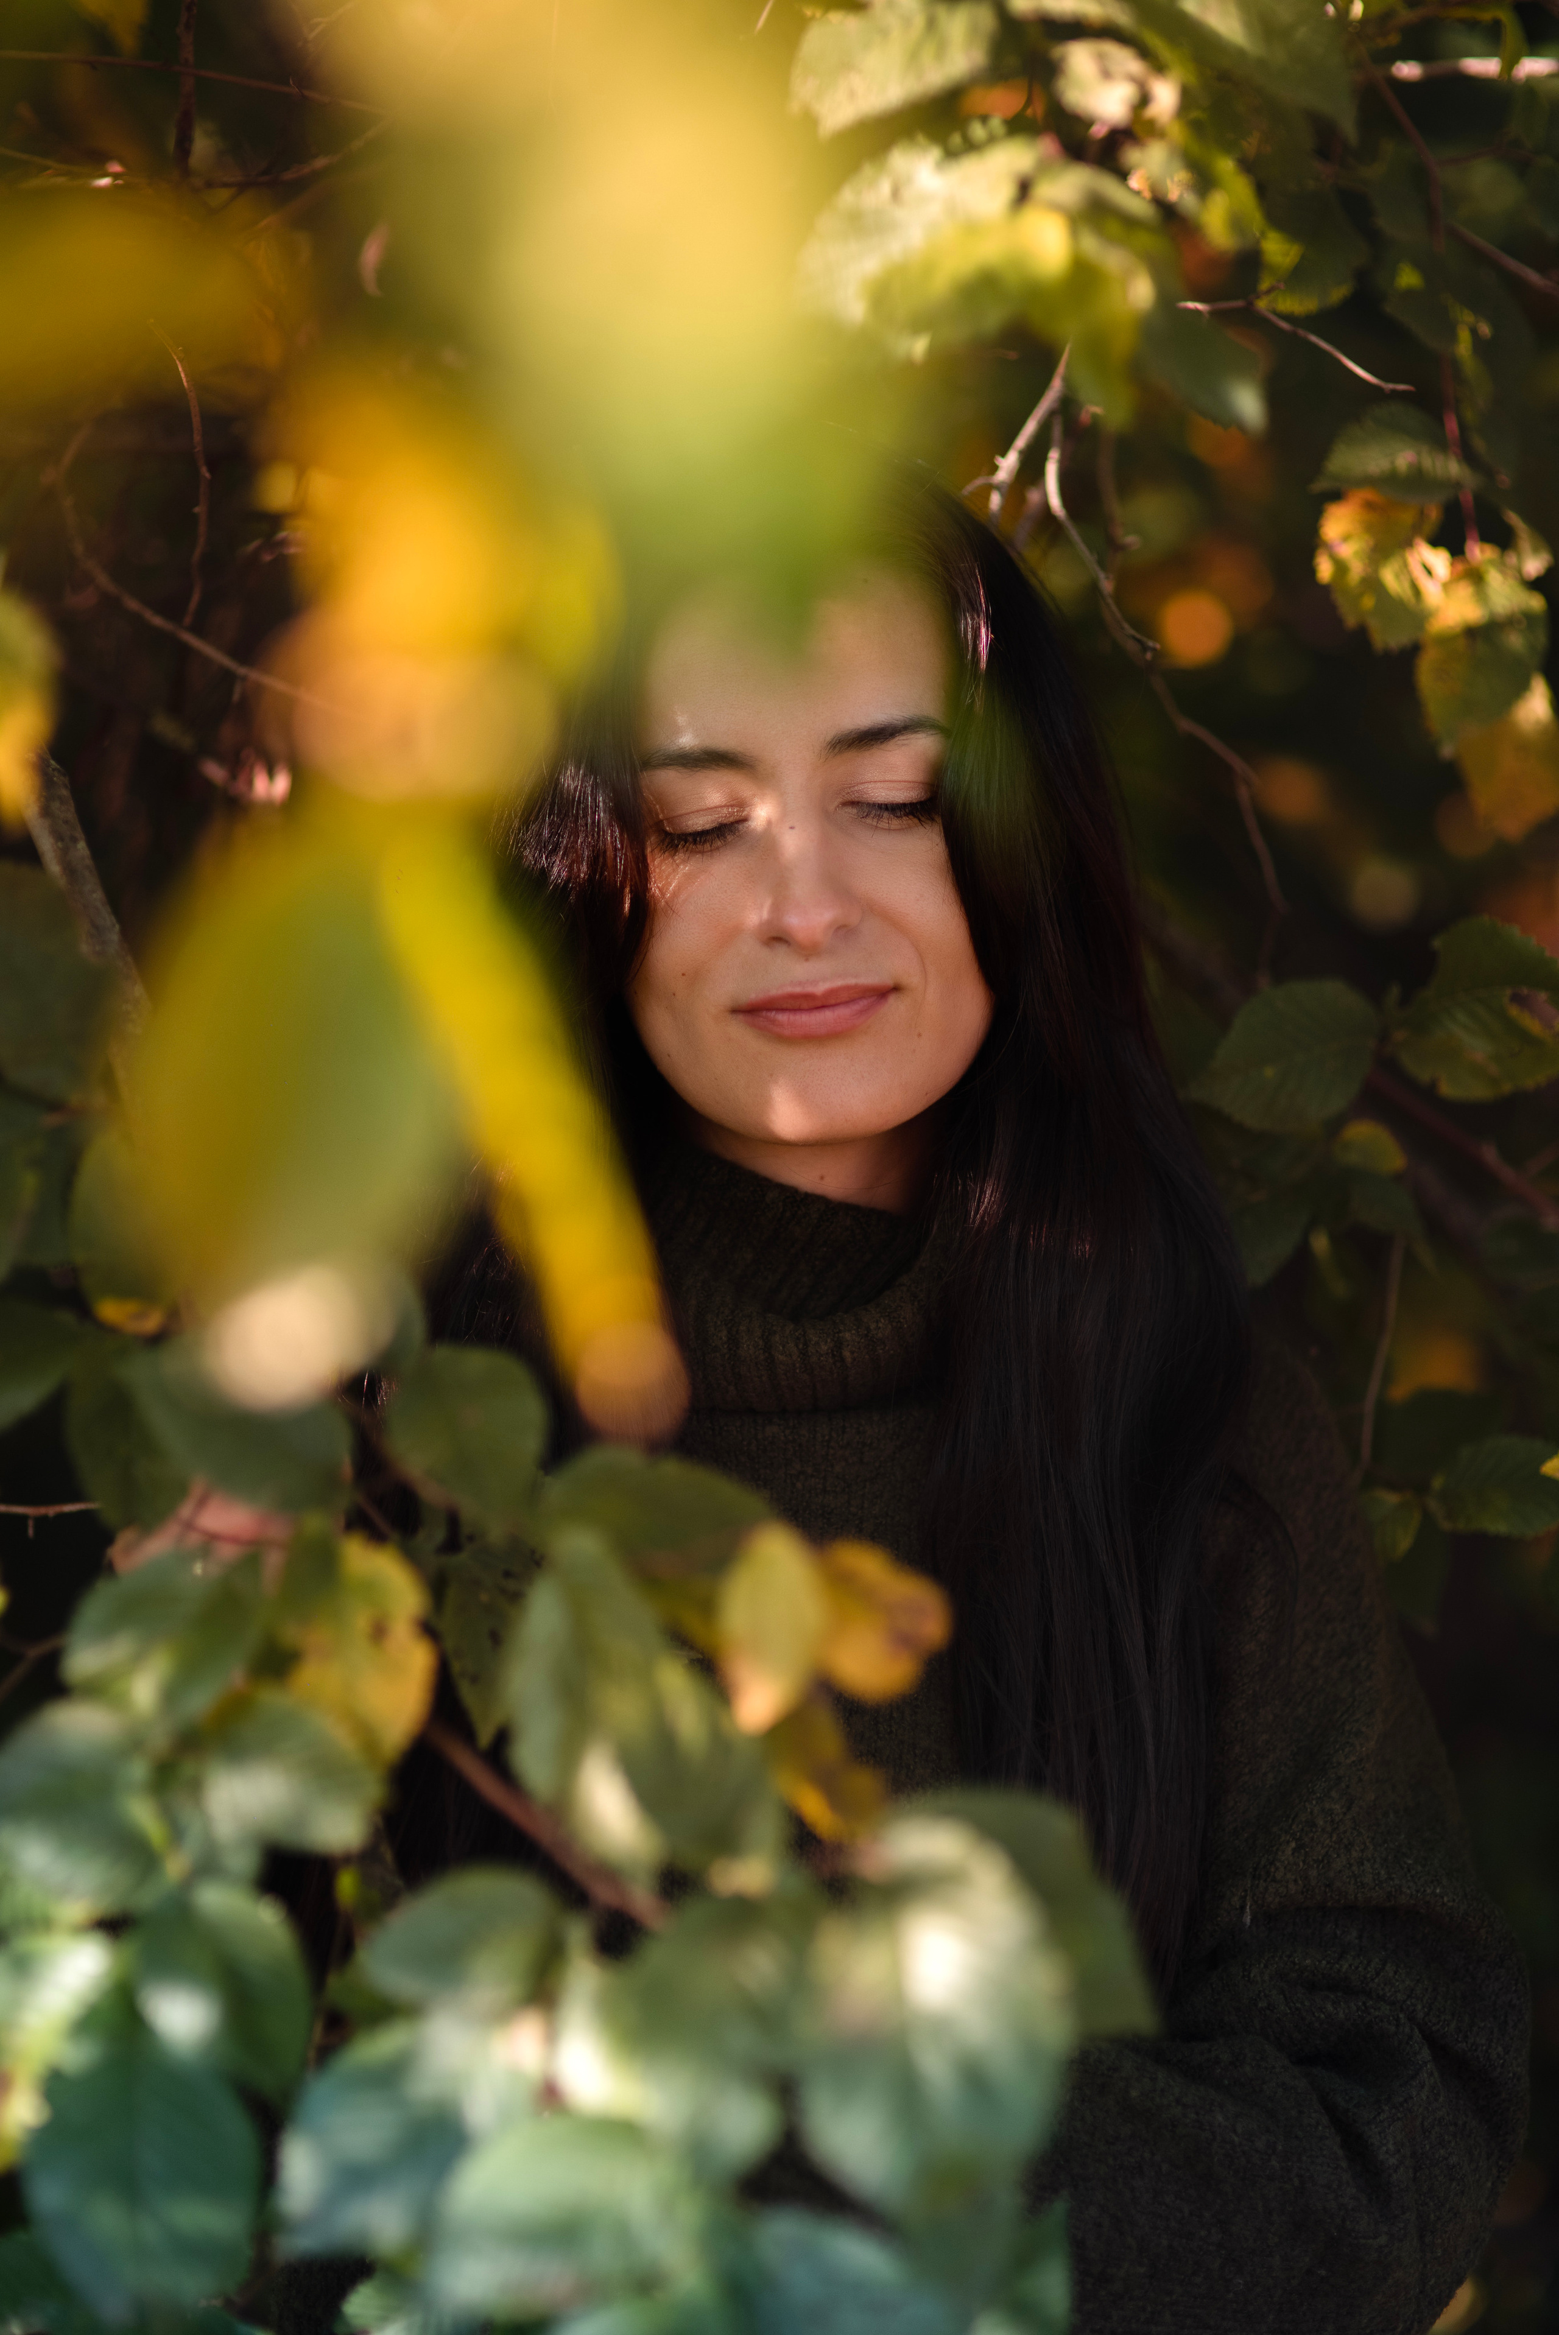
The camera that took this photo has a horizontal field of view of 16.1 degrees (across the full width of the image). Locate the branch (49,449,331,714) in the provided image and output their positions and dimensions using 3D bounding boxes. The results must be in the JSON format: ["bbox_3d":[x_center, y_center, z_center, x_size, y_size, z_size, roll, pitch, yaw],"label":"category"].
[{"bbox_3d":[-0.208,-0.207,1.950,0.102,0.096,0.050,0,2,0],"label":"branch"}]

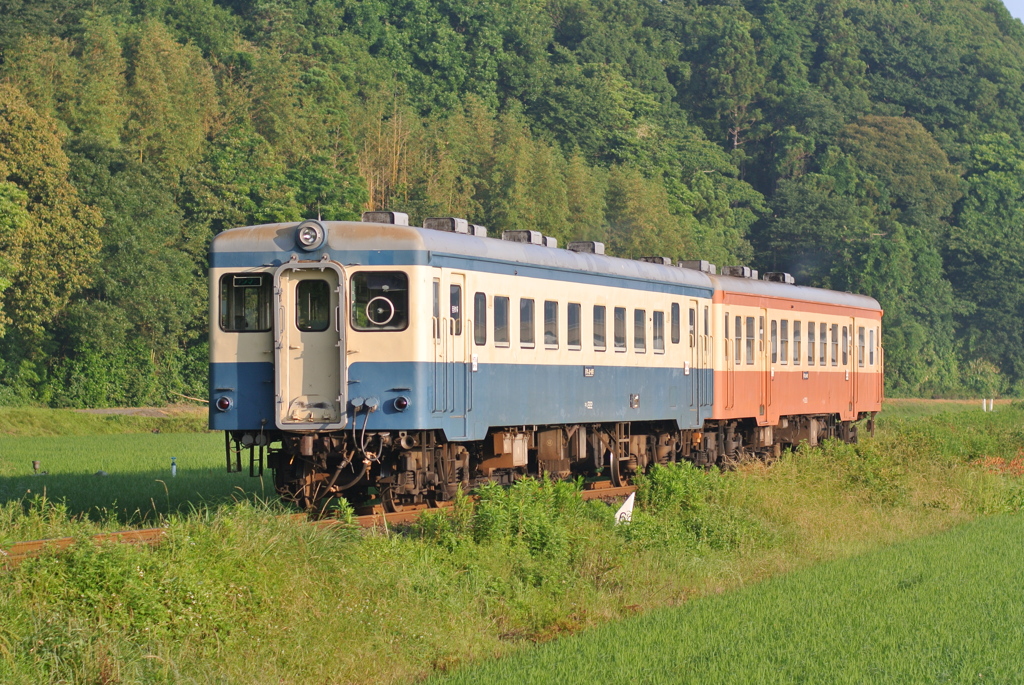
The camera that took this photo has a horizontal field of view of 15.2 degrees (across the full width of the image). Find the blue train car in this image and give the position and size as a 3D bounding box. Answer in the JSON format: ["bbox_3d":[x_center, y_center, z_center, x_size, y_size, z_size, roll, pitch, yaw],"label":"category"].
[{"bbox_3d":[-0.184,0.329,57.800,2.900,3.920,19.800,0,-1,14],"label":"blue train car"}]

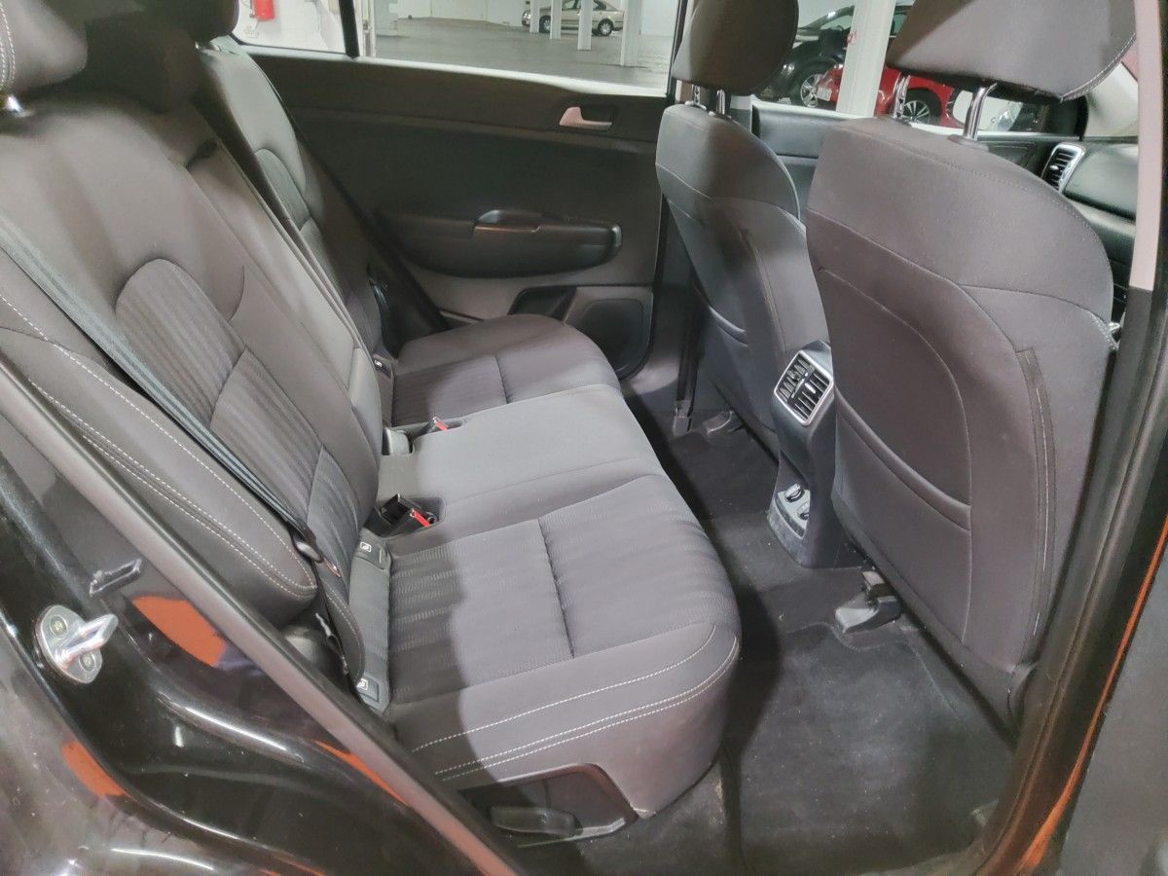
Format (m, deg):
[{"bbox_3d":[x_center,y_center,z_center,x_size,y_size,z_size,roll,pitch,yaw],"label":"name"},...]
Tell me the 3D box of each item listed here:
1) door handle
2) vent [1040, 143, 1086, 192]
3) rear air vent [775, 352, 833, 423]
[{"bbox_3d":[0.003,-0.689,1.893,0.114,0.043,0.030,2,27,-13],"label":"door handle"},{"bbox_3d":[1.142,-0.643,2.107,0.032,0.112,0.098,14,23,-18],"label":"vent"},{"bbox_3d":[0.382,-0.086,1.501,0.025,0.088,0.132,20,21,-21],"label":"rear air vent"}]

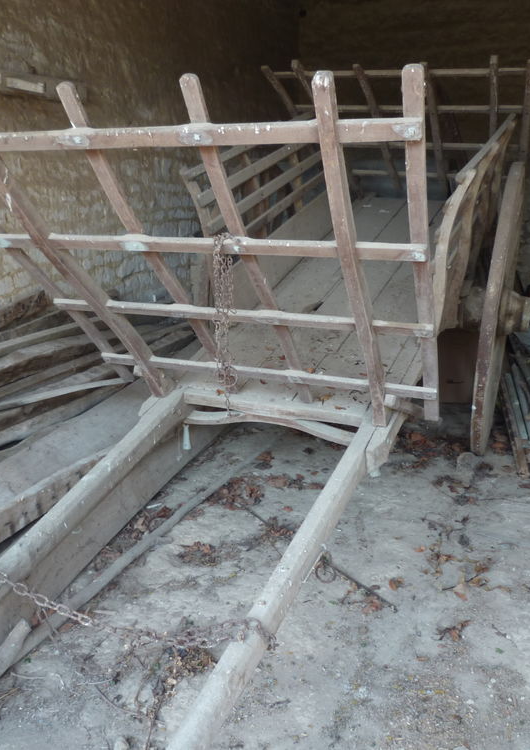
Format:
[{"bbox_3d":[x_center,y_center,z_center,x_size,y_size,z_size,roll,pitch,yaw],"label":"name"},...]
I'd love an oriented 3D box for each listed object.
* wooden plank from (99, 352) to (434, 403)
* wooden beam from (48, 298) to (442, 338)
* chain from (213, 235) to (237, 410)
[{"bbox_3d":[-0.042,-0.002,3.060,1.528,0.048,0.025,6,59,23],"label":"wooden plank"},{"bbox_3d":[-0.150,-0.220,2.742,1.569,0.048,0.025,6,59,23],"label":"wooden beam"},{"bbox_3d":[-0.130,-0.170,2.438,0.068,0.618,0.060,6,17,23],"label":"chain"}]

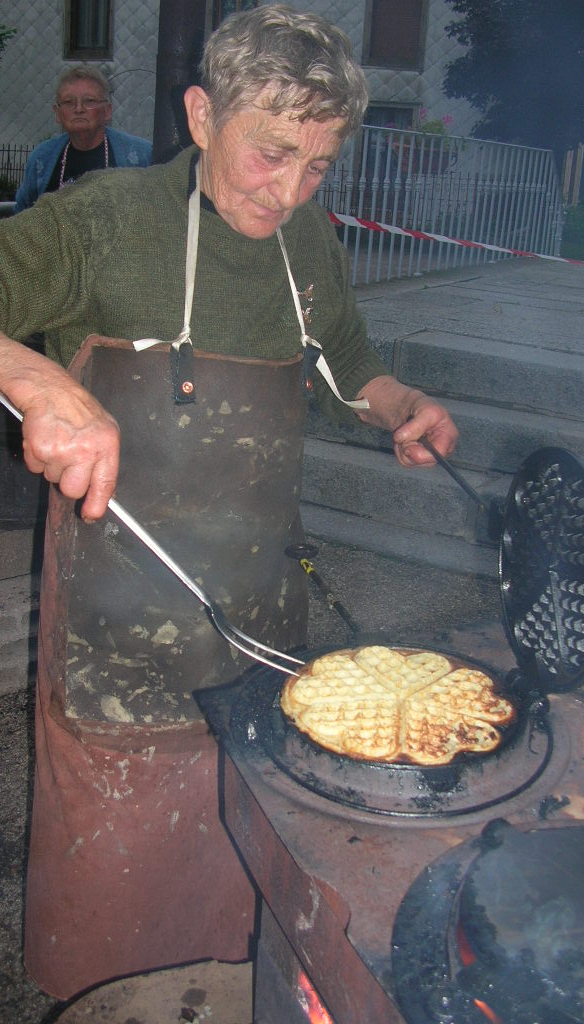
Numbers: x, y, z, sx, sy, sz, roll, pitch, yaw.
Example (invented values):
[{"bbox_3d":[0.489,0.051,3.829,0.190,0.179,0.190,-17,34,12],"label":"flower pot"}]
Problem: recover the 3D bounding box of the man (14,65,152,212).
[{"bbox_3d":[-0.752,-0.692,3.679,0.540,1.650,0.360,5,18,-2],"label":"man"}]

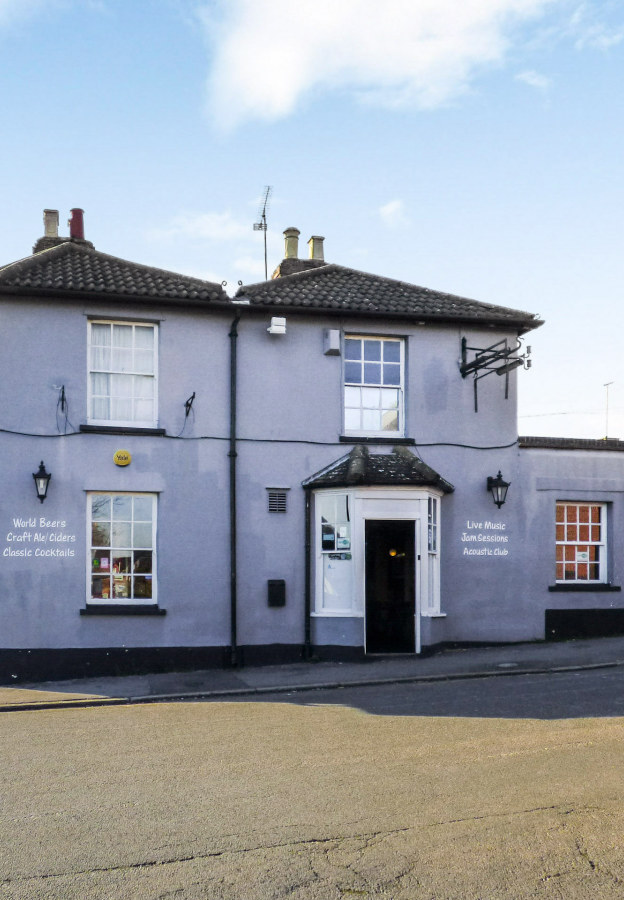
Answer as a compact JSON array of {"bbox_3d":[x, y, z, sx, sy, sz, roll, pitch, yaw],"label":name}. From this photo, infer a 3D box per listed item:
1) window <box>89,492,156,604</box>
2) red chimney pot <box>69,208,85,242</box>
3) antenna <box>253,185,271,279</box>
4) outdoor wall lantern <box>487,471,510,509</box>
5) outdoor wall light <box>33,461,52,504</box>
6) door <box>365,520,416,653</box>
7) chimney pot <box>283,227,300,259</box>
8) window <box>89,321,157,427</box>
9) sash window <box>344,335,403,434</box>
[{"bbox_3d":[-2.831,1.468,11.880,1.010,1.660,0.120,1,-3,-10],"label":"window"},{"bbox_3d":[-4.401,-4.205,14.900,0.270,0.560,0.270,1,-3,-10],"label":"red chimney pot"},{"bbox_3d":[-1.006,-4.440,16.200,0.320,1.650,1.100,1,-3,-12],"label":"antenna"},{"bbox_3d":[2.930,0.624,12.595,0.270,0.600,0.400,1,-3,-10],"label":"outdoor wall lantern"},{"bbox_3d":[-3.874,0.466,11.439,0.270,0.620,0.380,1,-3,-10],"label":"outdoor wall light"},{"bbox_3d":[1.172,2.030,11.900,0.760,1.990,0.080,0,-3,-8],"label":"door"},{"bbox_3d":[-0.396,-4.102,15.800,0.320,0.590,0.320,0,-3,0],"label":"chimney pot"},{"bbox_3d":[-2.824,-1.155,11.881,1.010,1.570,0.120,1,-3,-10],"label":"window"},{"bbox_3d":[0.974,-0.998,12.526,0.980,1.600,0.120,1,-3,-10],"label":"sash window"}]

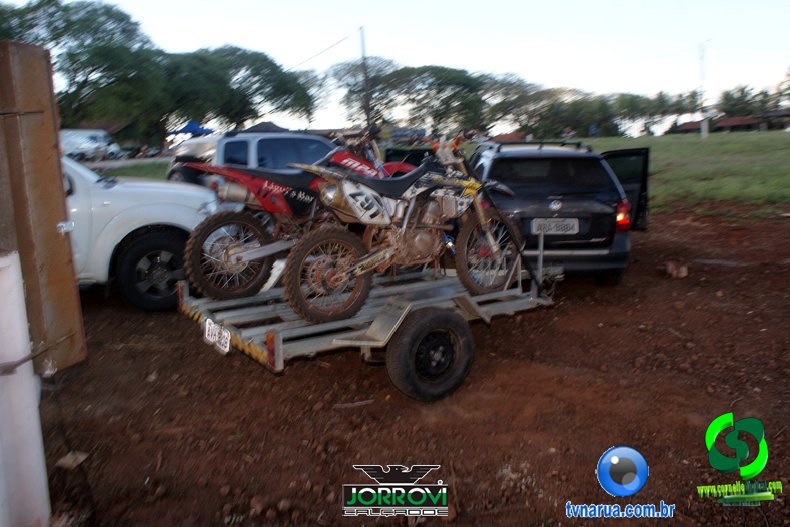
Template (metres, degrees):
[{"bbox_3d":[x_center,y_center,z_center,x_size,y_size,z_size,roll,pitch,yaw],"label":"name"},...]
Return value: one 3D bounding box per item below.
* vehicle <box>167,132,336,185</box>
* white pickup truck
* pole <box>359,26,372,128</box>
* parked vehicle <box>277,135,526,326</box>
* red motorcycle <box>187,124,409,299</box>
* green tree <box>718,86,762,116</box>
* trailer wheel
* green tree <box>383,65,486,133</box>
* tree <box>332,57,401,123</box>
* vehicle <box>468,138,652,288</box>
[{"bbox_3d":[-1.811,-1.354,11.537,4.200,1.700,1.750,-9,13,-36],"label":"vehicle"},{"bbox_3d":[-4.043,-0.532,7.429,5.150,1.780,1.850,-1,10,3],"label":"white pickup truck"},{"bbox_3d":[-1.948,-11.044,43.719,0.320,9.300,0.320,-1,10,0],"label":"pole"},{"bbox_3d":[0.123,-0.314,4.924,2.130,1.270,0.820,-7,12,-30],"label":"parked vehicle"},{"bbox_3d":[-0.679,-0.410,5.432,2.130,1.270,0.820,-7,12,-29],"label":"red motorcycle"},{"bbox_3d":[49.350,-20.652,93.001,6.000,8.200,6.000,-1,10,0],"label":"green tree"},{"bbox_3d":[0.226,0.561,4.267,0.580,0.580,0.180,-7,12,-30],"label":"trailer wheel"},{"bbox_3d":[3.887,-14.038,60.477,9.800,8.900,9.500,-1,10,0],"label":"green tree"},{"bbox_3d":[-2.639,-15.154,64.313,7.500,10.000,7.500,-1,10,0],"label":"tree"},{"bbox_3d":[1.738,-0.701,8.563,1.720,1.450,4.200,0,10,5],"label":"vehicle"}]

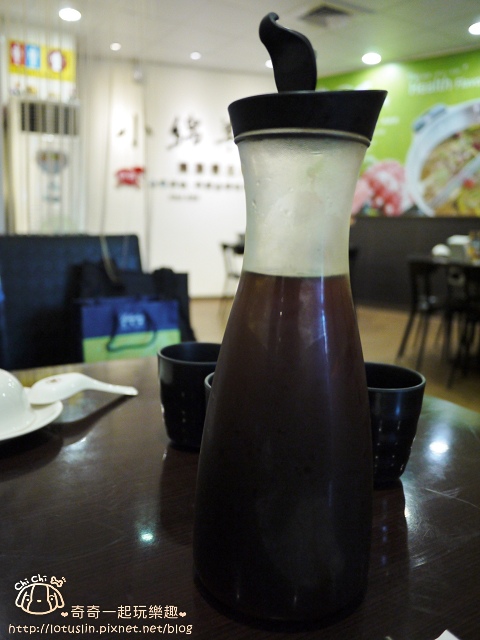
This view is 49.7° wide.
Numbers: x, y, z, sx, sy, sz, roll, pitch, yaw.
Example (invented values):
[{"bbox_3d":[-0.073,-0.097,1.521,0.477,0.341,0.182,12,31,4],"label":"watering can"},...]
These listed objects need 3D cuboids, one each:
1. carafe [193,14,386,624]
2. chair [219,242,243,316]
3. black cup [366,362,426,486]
[{"bbox_3d":[0.027,-0.002,0.267,0.099,0.288,0.099,2,10,0],"label":"carafe"},{"bbox_3d":[0.093,-0.366,5.216,0.450,0.790,0.480,11,13,40],"label":"chair"},{"bbox_3d":[0.100,0.082,0.409,0.082,0.079,0.082,2,10,0],"label":"black cup"}]

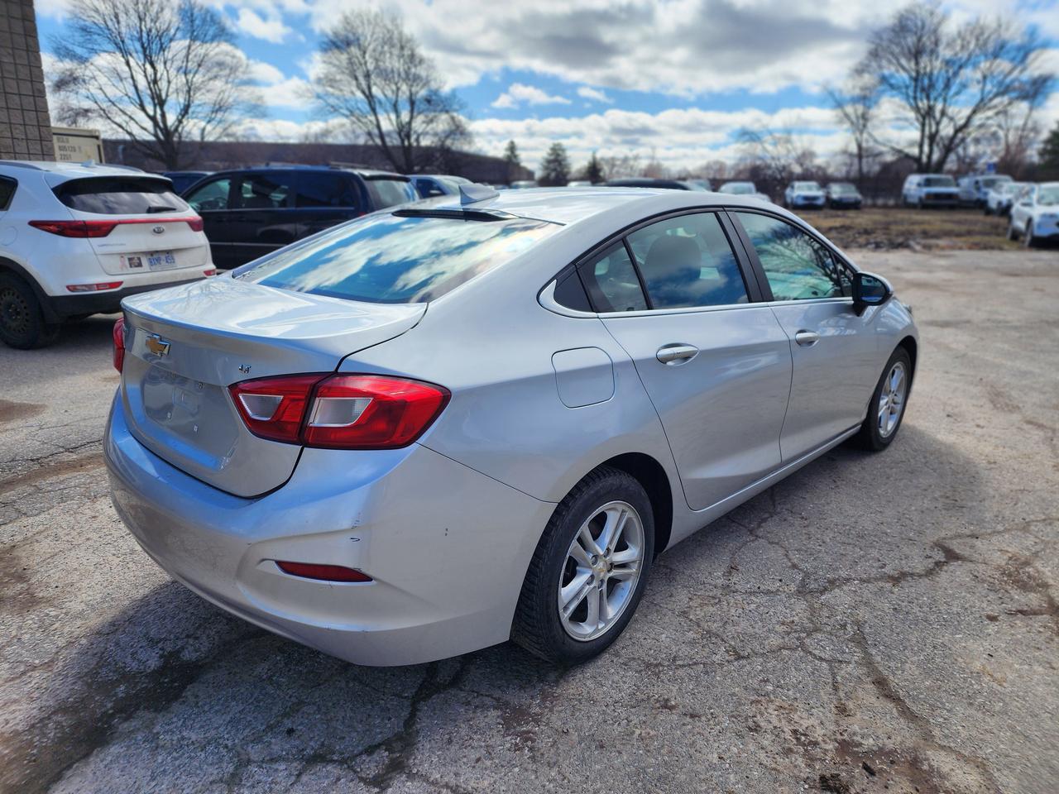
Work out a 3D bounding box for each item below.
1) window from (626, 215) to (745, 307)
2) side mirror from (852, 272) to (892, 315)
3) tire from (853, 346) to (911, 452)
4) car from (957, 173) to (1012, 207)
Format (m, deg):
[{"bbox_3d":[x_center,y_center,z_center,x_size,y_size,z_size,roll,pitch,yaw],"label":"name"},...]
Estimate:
[{"bbox_3d":[0.559,-0.468,2.479,0.650,0.370,0.040,-16,-1,-44],"label":"window"},{"bbox_3d":[1.565,-0.476,3.209,0.190,0.175,0.130,16,22,41],"label":"side mirror"},{"bbox_3d":[2.039,-0.005,4.153,0.210,0.635,0.635,16,22,42],"label":"tire"},{"bbox_3d":[32.305,-14.499,49.671,2.050,2.100,5.500,7,17,19],"label":"car"}]

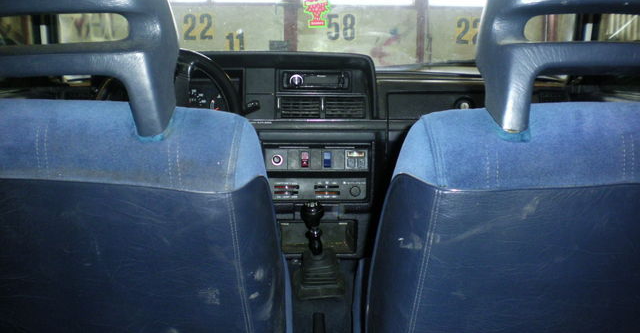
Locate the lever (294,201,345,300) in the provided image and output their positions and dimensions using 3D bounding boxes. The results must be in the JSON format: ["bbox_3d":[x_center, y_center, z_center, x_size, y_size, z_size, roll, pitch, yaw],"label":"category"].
[{"bbox_3d":[-0.002,0.172,1.420,0.107,0.210,0.140,1,11,0],"label":"lever"}]

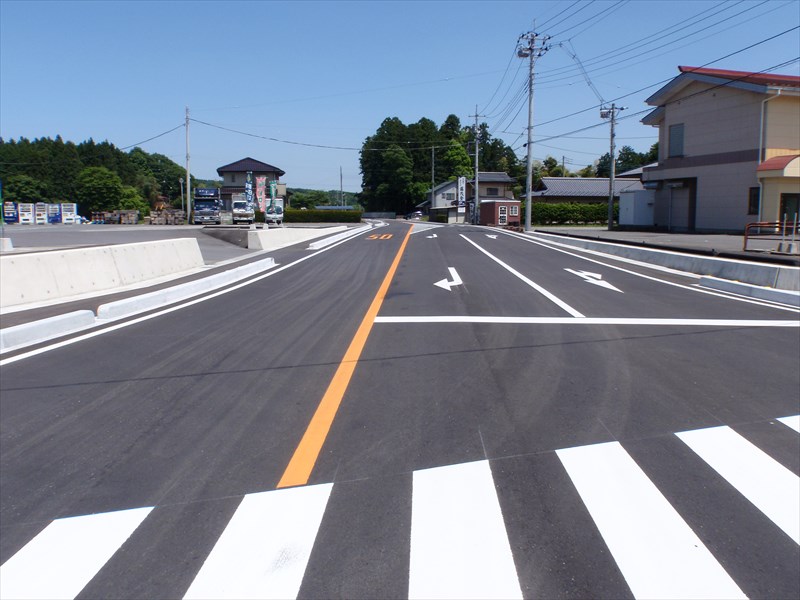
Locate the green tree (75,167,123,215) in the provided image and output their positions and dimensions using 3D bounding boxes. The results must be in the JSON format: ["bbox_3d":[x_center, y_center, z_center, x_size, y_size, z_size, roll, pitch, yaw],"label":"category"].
[{"bbox_3d":[-31.174,-10.901,67.133,5.300,5.787,5.200,-4,9,-24],"label":"green tree"}]

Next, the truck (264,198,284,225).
[{"bbox_3d":[-10.952,-7.766,56.469,1.620,2.160,3.900,-1,8,-11],"label":"truck"}]

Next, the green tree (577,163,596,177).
[{"bbox_3d":[25.468,-14.950,88.778,3.400,7.674,3.400,2,8,16],"label":"green tree"}]

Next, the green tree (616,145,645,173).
[{"bbox_3d":[34.892,-18.018,98.441,5.000,11.012,5.000,3,9,19],"label":"green tree"}]

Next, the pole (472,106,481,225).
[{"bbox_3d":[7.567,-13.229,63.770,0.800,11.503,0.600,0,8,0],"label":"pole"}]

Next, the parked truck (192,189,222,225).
[{"bbox_3d":[-17.872,-8.679,60.236,2.400,3.160,7.000,-2,8,-16],"label":"parked truck"}]

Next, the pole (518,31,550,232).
[{"bbox_3d":[9.108,-11.304,43.842,2.100,13.261,1.300,0,8,0],"label":"pole"}]

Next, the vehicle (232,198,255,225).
[{"bbox_3d":[-13.770,-8.031,56.937,1.900,2.560,4.800,-2,8,-13],"label":"vehicle"}]

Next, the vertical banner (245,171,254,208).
[{"bbox_3d":[-7.114,-5.125,30.589,0.500,1.870,0.120,-2,8,-13],"label":"vertical banner"}]

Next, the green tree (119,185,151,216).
[{"bbox_3d":[-26.786,-9.677,65.288,3.300,3.892,3.200,-3,9,-22],"label":"green tree"}]

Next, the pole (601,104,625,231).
[{"bbox_3d":[13.867,-8.609,42.227,1.500,8.040,0.800,0,8,0],"label":"pole"}]

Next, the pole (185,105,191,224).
[{"bbox_3d":[-18.025,-11.402,54.968,0.400,9.770,0.400,0,8,0],"label":"pole"}]

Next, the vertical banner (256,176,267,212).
[{"bbox_3d":[-7.015,-5.328,32.776,0.550,1.775,0.120,-2,8,-12],"label":"vertical banner"}]

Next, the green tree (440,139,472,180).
[{"bbox_3d":[8.747,-18.300,98.436,5.500,12.090,5.500,0,8,0],"label":"green tree"}]

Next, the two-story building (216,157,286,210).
[{"bbox_3d":[-17.758,-13.400,77.907,8.400,7.480,8.500,-1,8,-9],"label":"two-story building"}]

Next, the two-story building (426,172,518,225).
[{"bbox_3d":[8.951,-12.840,81.010,11.200,6.140,8.500,1,8,6],"label":"two-story building"}]

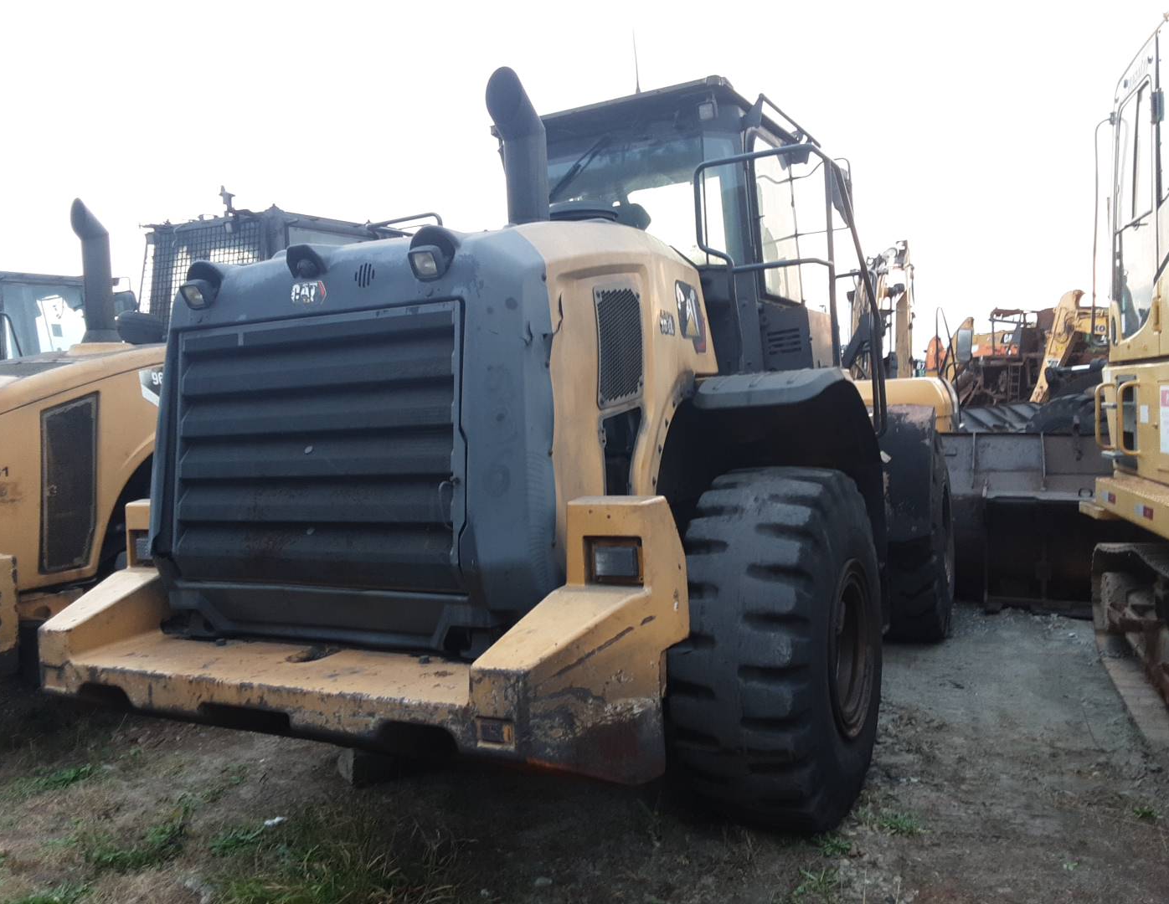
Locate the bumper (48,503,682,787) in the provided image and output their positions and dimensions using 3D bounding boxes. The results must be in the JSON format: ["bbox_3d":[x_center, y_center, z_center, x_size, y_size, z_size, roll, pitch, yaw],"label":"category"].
[{"bbox_3d":[-0.865,0.656,3.420,2.343,0.942,0.877,-2,2,28],"label":"bumper"}]

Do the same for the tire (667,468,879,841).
[{"bbox_3d":[0.936,0.873,4.508,0.612,1.610,1.610,-2,2,28],"label":"tire"}]

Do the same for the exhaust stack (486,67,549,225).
[{"bbox_3d":[-0.298,-1.344,4.339,0.185,0.676,0.346,-2,2,28],"label":"exhaust stack"}]

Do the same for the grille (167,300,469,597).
[{"bbox_3d":[-0.948,-0.002,3.304,1.272,0.918,0.120,-2,-4,28],"label":"grille"}]

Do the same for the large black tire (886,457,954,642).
[{"bbox_3d":[2.430,0.662,7.515,0.612,1.610,1.610,-2,2,28],"label":"large black tire"}]

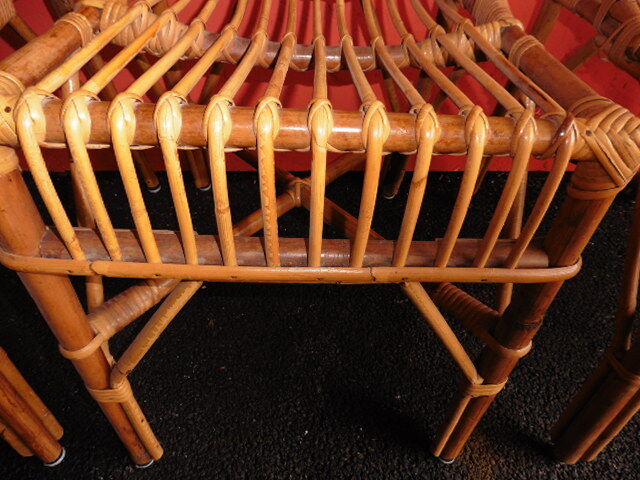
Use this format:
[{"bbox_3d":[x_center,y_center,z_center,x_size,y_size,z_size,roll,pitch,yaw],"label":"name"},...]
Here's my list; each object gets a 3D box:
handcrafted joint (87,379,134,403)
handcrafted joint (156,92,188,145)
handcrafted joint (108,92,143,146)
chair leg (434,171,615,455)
[{"bbox_3d":[-0.223,0.161,0.472,0.048,0.021,0.035,1,41,-3],"label":"handcrafted joint"},{"bbox_3d":[-0.090,-0.075,0.270,0.021,0.034,0.032,1,41,-3],"label":"handcrafted joint"},{"bbox_3d":[-0.119,-0.073,0.270,0.021,0.034,0.032,1,41,-3],"label":"handcrafted joint"},{"bbox_3d":[0.179,0.134,0.459,0.038,0.447,0.036,1,41,-3],"label":"chair leg"}]

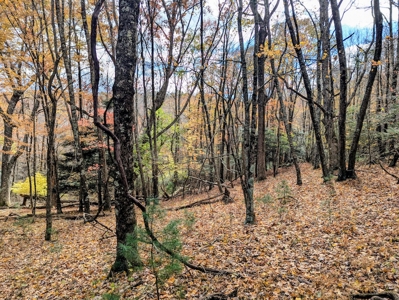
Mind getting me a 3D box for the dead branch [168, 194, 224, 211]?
[{"bbox_3d":[-0.070,1.560,8.300,1.850,0.420,0.350,0,0,-23],"label":"dead branch"}]

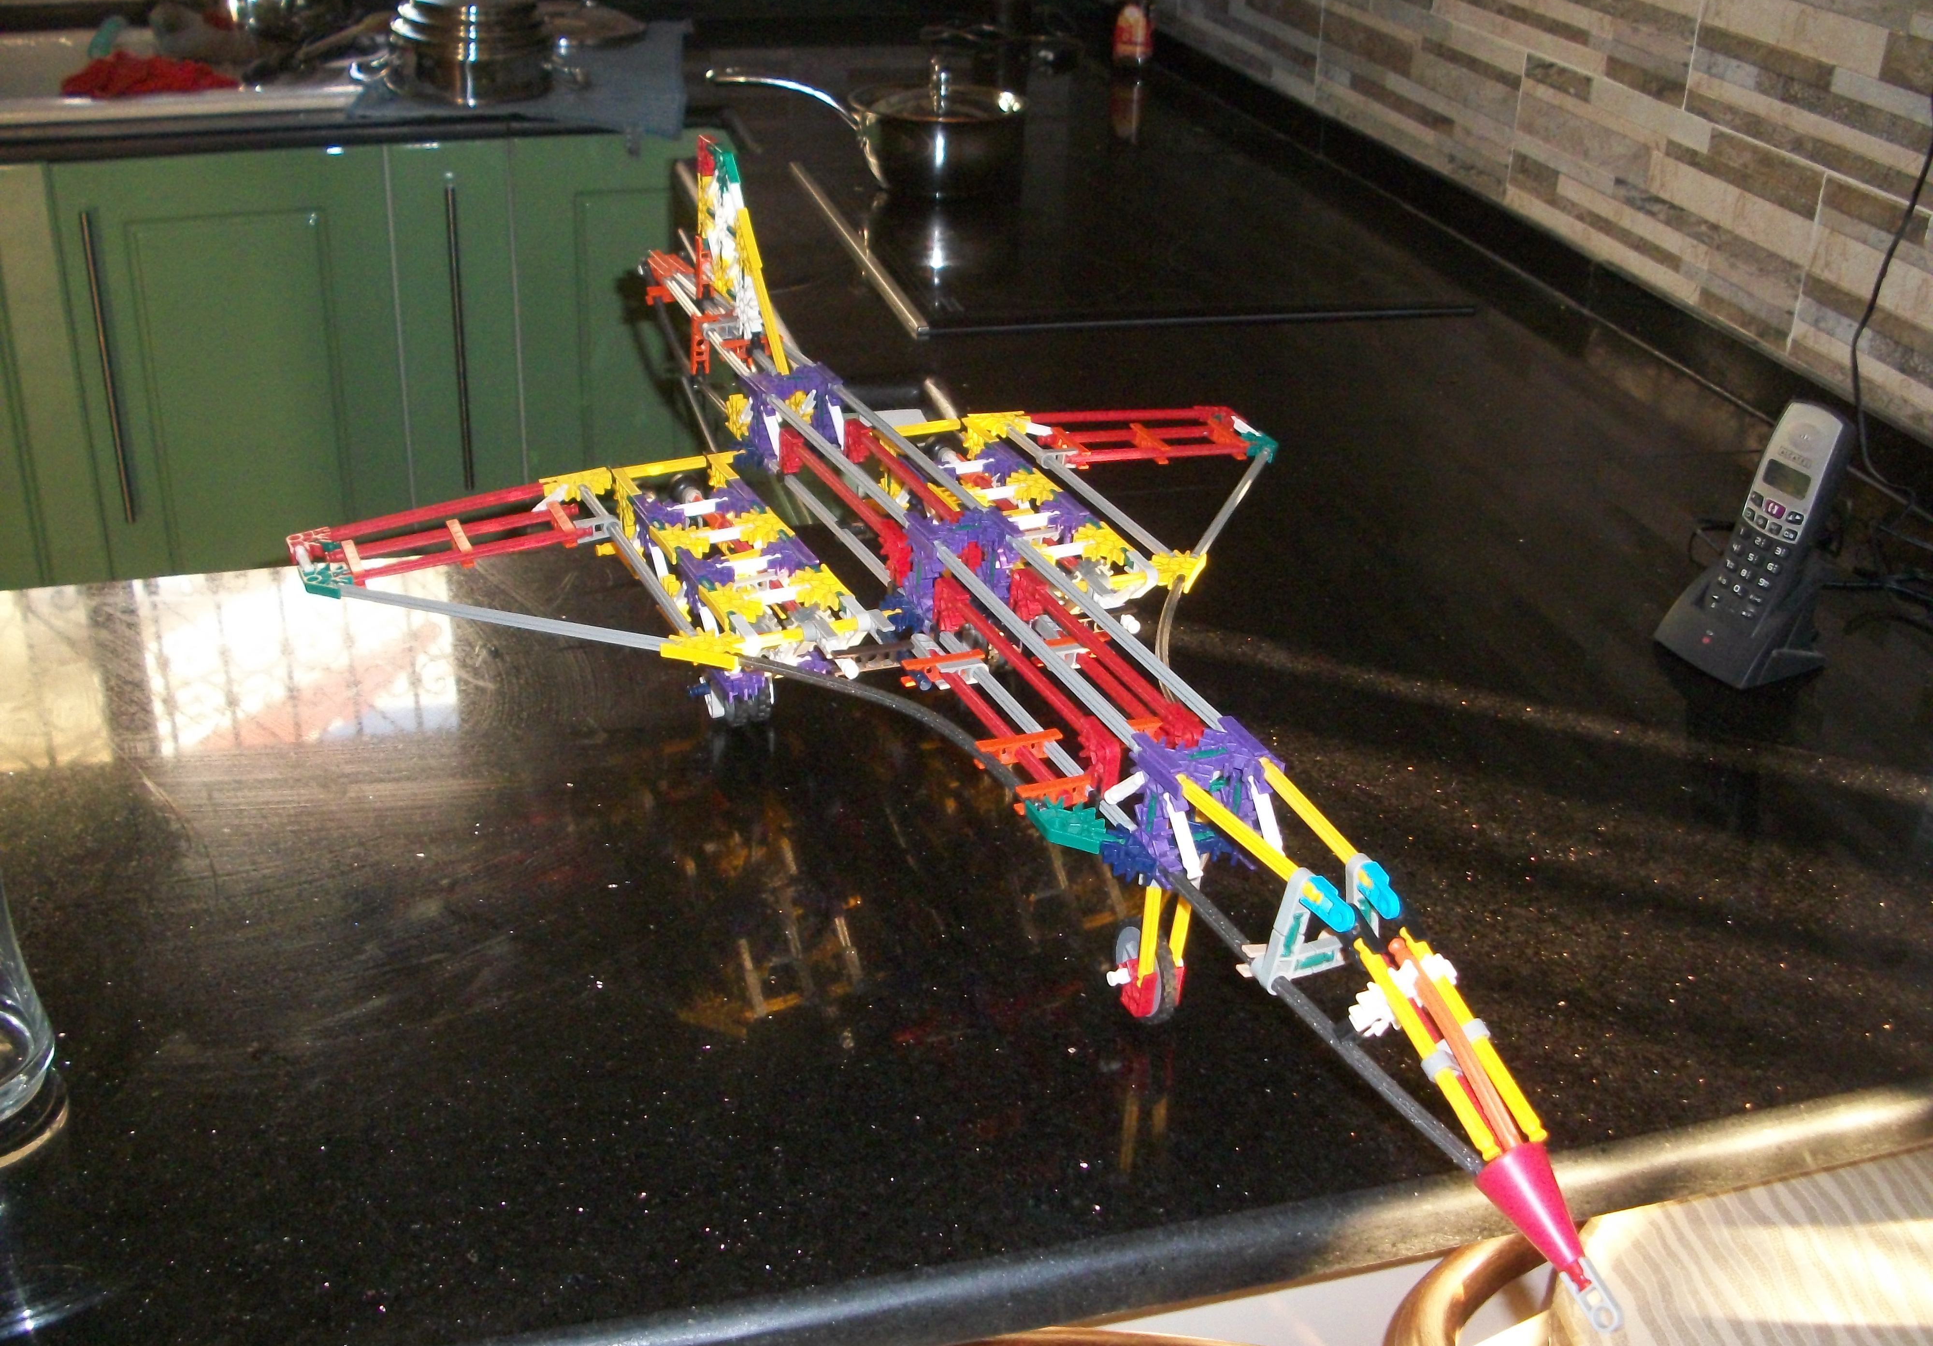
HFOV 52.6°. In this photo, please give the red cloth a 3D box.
[{"bbox_3d":[-0.959,-0.715,2.318,0.195,0.045,0.130,-5,29,-15],"label":"red cloth"}]

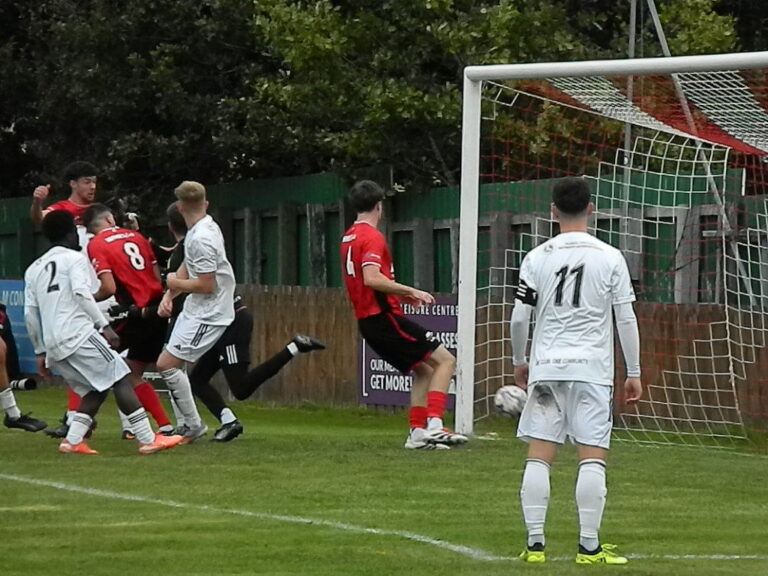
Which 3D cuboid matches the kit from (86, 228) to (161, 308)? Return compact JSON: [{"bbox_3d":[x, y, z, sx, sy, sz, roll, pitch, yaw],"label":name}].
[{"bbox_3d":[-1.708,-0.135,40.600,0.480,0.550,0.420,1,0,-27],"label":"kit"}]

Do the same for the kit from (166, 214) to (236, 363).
[{"bbox_3d":[-1.201,0.003,40.600,0.380,0.960,0.460,1,0,21],"label":"kit"}]

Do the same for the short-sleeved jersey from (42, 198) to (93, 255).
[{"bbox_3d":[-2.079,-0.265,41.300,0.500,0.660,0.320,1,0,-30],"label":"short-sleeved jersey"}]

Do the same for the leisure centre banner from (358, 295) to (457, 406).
[{"bbox_3d":[0.245,0.502,49.500,0.030,0.900,2.350,1,0,-23],"label":"leisure centre banner"}]

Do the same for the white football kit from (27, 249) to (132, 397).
[{"bbox_3d":[-1.903,0.202,38.300,0.520,0.920,0.450,1,0,38],"label":"white football kit"}]

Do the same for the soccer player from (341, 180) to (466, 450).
[{"bbox_3d":[0.127,0.179,40.100,0.700,1.750,0.520,1,0,-23],"label":"soccer player"}]

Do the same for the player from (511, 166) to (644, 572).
[{"bbox_3d":[0.896,0.382,28.700,0.600,1.790,0.400,1,0,3],"label":"player"}]

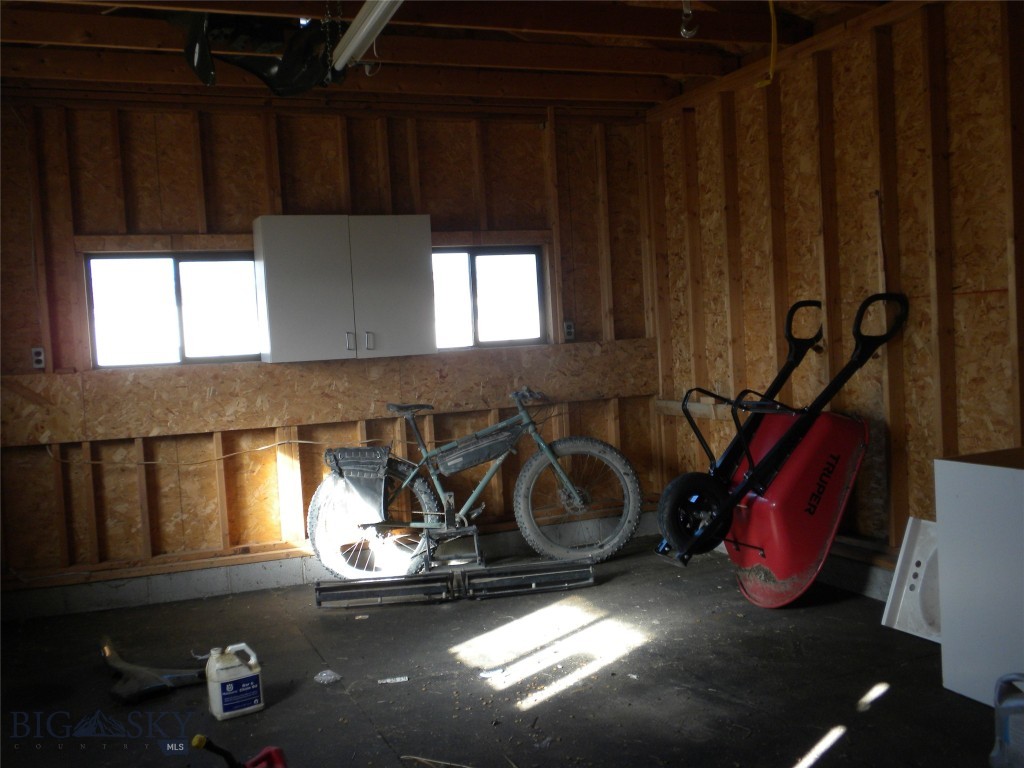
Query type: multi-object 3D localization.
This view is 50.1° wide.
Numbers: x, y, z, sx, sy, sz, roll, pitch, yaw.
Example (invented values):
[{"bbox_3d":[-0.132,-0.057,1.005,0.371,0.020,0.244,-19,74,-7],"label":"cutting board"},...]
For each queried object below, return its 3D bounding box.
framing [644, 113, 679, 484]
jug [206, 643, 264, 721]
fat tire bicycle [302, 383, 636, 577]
[{"bbox_3d":[0.953,-0.444,6.889,0.089,2.406,0.038,-4,3,-22],"label":"framing"},{"bbox_3d":[-1.008,1.067,3.973,0.185,0.243,0.125,-5,3,-37],"label":"jug"},{"bbox_3d":[-0.195,0.556,6.069,1.870,1.035,0.700,-4,2,-13],"label":"fat tire bicycle"}]

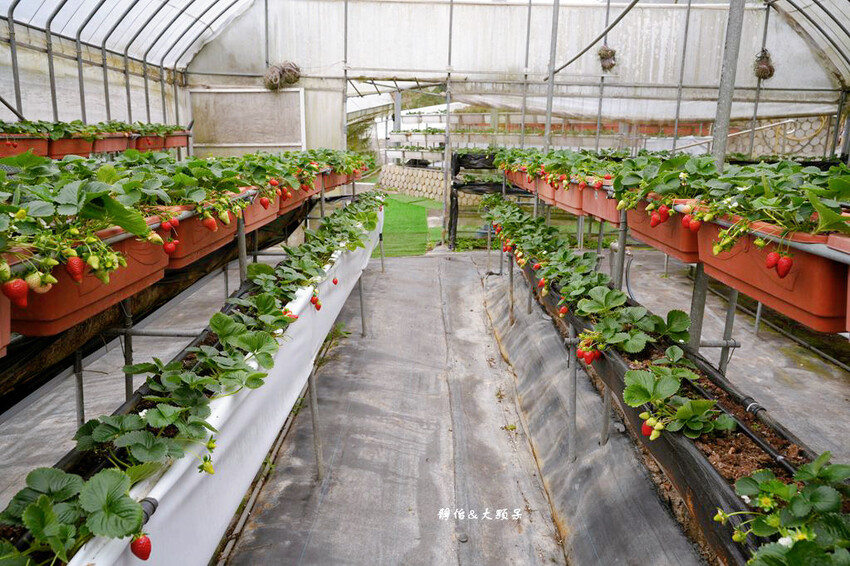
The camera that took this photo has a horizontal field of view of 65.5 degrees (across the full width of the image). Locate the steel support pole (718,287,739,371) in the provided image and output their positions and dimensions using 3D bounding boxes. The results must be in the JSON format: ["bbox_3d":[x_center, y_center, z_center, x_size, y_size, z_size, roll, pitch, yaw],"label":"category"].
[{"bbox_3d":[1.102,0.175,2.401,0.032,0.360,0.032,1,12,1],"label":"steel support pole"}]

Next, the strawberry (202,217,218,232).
[{"bbox_3d":[-0.686,-0.187,2.113,0.040,0.052,0.040,-22,11,6],"label":"strawberry"}]

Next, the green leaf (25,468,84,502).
[{"bbox_3d":[-0.639,0.349,1.140,0.100,0.035,0.060,-2,12,-16],"label":"green leaf"}]

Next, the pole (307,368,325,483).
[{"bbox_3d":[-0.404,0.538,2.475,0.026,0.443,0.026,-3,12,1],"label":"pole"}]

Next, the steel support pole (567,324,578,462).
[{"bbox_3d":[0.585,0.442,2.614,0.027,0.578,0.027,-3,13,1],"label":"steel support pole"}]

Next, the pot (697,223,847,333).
[{"bbox_3d":[0.828,-0.059,1.502,0.250,0.183,0.670,1,13,0],"label":"pot"}]

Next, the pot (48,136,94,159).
[{"bbox_3d":[-2.988,-1.127,5.373,0.260,0.200,0.690,2,12,0],"label":"pot"}]

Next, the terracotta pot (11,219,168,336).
[{"bbox_3d":[-0.783,-0.042,1.459,0.250,0.183,0.670,1,13,0],"label":"terracotta pot"}]

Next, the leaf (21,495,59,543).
[{"bbox_3d":[-0.606,0.371,1.042,0.057,0.050,0.060,-3,13,-21],"label":"leaf"}]

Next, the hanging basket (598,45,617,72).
[{"bbox_3d":[2.099,-2.577,7.601,0.200,0.310,0.190,1,12,0],"label":"hanging basket"}]

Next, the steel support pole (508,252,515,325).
[{"bbox_3d":[0.607,0.035,4.613,0.030,0.545,0.030,-3,13,1],"label":"steel support pole"}]

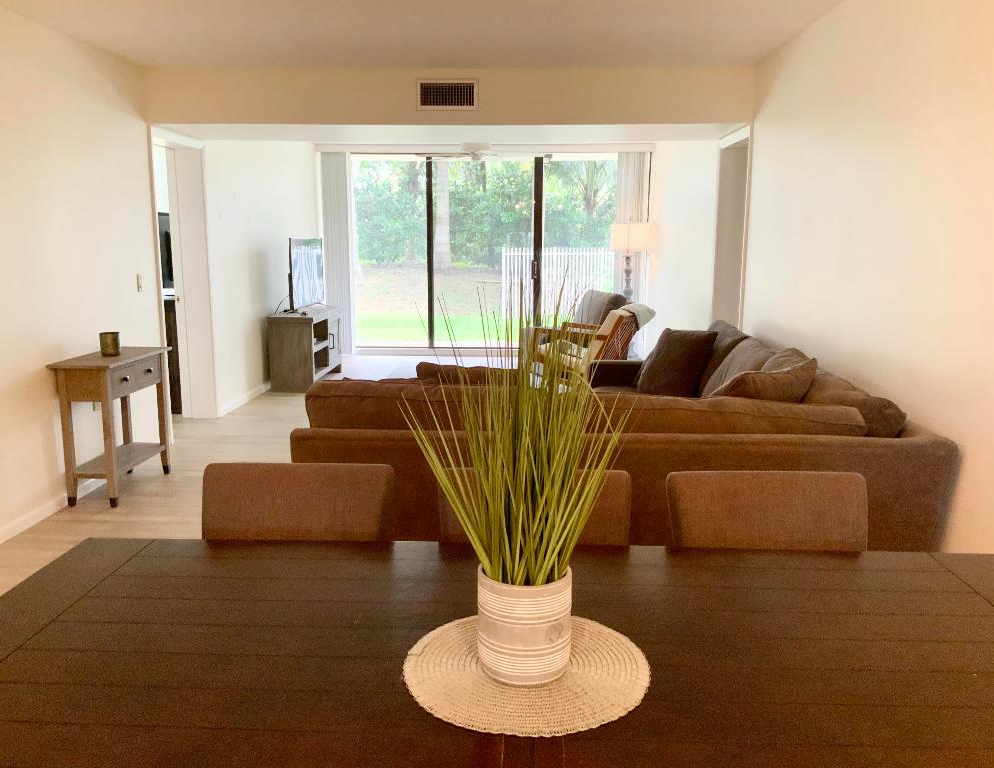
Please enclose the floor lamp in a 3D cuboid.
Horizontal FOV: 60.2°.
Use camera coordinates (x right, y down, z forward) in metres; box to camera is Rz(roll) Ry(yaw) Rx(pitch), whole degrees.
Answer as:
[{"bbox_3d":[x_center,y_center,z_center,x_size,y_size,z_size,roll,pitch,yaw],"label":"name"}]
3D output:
[{"bbox_3d":[1.399,-0.953,9.131,0.440,1.590,0.440,0,10,2],"label":"floor lamp"}]

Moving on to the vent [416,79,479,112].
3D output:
[{"bbox_3d":[-0.309,-1.820,5.381,0.385,0.201,0.030,0,10,2],"label":"vent"}]

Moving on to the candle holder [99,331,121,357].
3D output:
[{"bbox_3d":[-2.124,-0.218,4.719,0.107,0.122,0.107,0,10,2],"label":"candle holder"}]

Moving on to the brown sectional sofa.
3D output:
[{"bbox_3d":[0.437,0.244,4.181,2.155,0.920,2.820,0,10,2],"label":"brown sectional sofa"}]

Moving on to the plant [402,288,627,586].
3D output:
[{"bbox_3d":[0.025,0.083,1.275,0.334,0.480,0.315,0,10,2],"label":"plant"}]

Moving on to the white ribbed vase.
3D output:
[{"bbox_3d":[0.044,0.357,1.318,0.144,0.155,0.144,0,10,2],"label":"white ribbed vase"}]

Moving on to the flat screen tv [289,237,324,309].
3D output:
[{"bbox_3d":[-1.893,-1.110,8.605,0.110,0.702,1.203,0,10,2],"label":"flat screen tv"}]

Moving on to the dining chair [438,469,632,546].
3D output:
[{"bbox_3d":[0.084,0.667,1.900,0.458,0.865,0.600,0,10,2],"label":"dining chair"}]

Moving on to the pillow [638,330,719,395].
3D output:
[{"bbox_3d":[1.033,-0.120,5.002,0.450,0.440,0.180,17,-2,29],"label":"pillow"}]

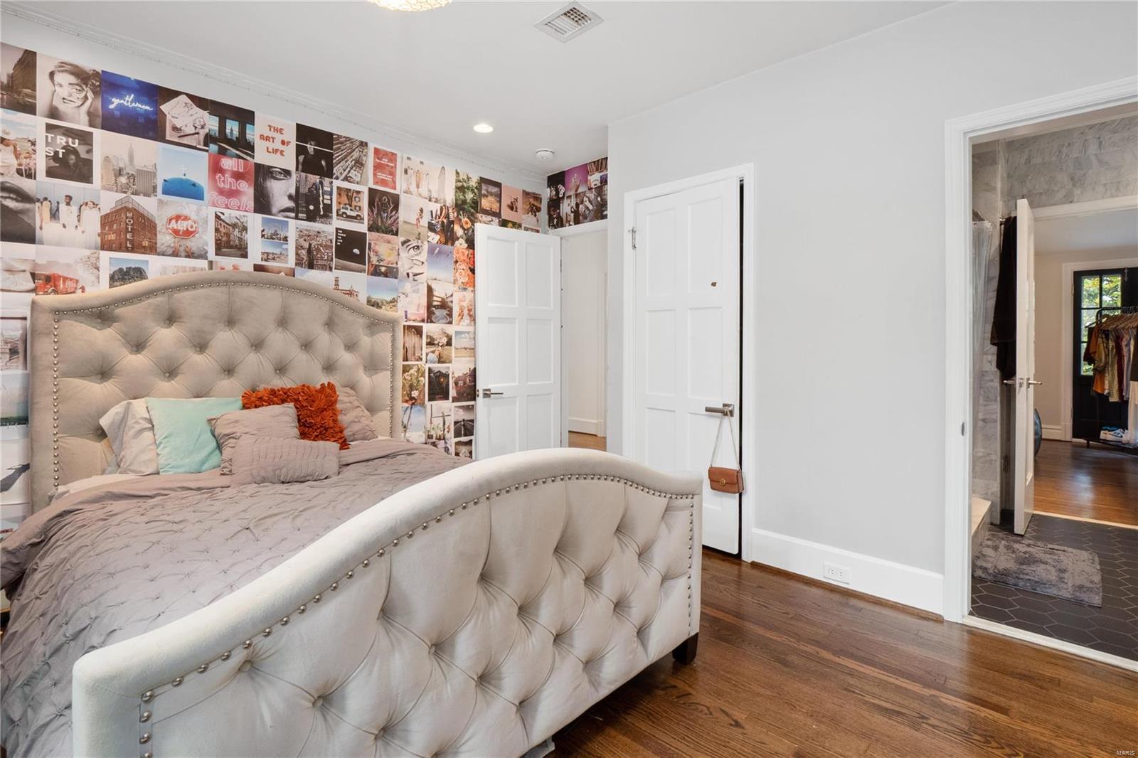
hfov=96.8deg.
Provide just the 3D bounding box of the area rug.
[{"bbox_3d":[2.437,0.950,2.649,0.453,0.024,0.797,4,7,42],"label":"area rug"}]

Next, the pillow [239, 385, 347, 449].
[{"bbox_3d":[-1.389,0.216,2.597,0.455,0.370,0.150,-4,-22,-48],"label":"pillow"}]

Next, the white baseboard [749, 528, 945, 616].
[{"bbox_3d":[1.277,0.892,2.413,0.824,0.155,0.020,4,3,42],"label":"white baseboard"}]

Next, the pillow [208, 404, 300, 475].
[{"bbox_3d":[-1.381,0.265,2.293,0.130,0.310,0.360,-36,-16,34],"label":"pillow"}]

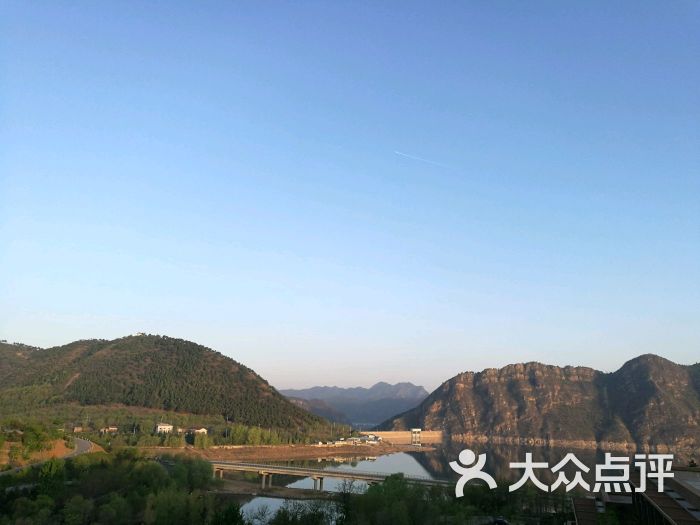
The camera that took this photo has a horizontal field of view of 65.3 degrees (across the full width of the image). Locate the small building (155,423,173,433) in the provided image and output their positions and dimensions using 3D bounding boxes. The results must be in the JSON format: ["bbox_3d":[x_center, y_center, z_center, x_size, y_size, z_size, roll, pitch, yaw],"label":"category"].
[{"bbox_3d":[-124.346,111.610,366.000,10.500,7.200,8.000,9,-17,-24],"label":"small building"}]

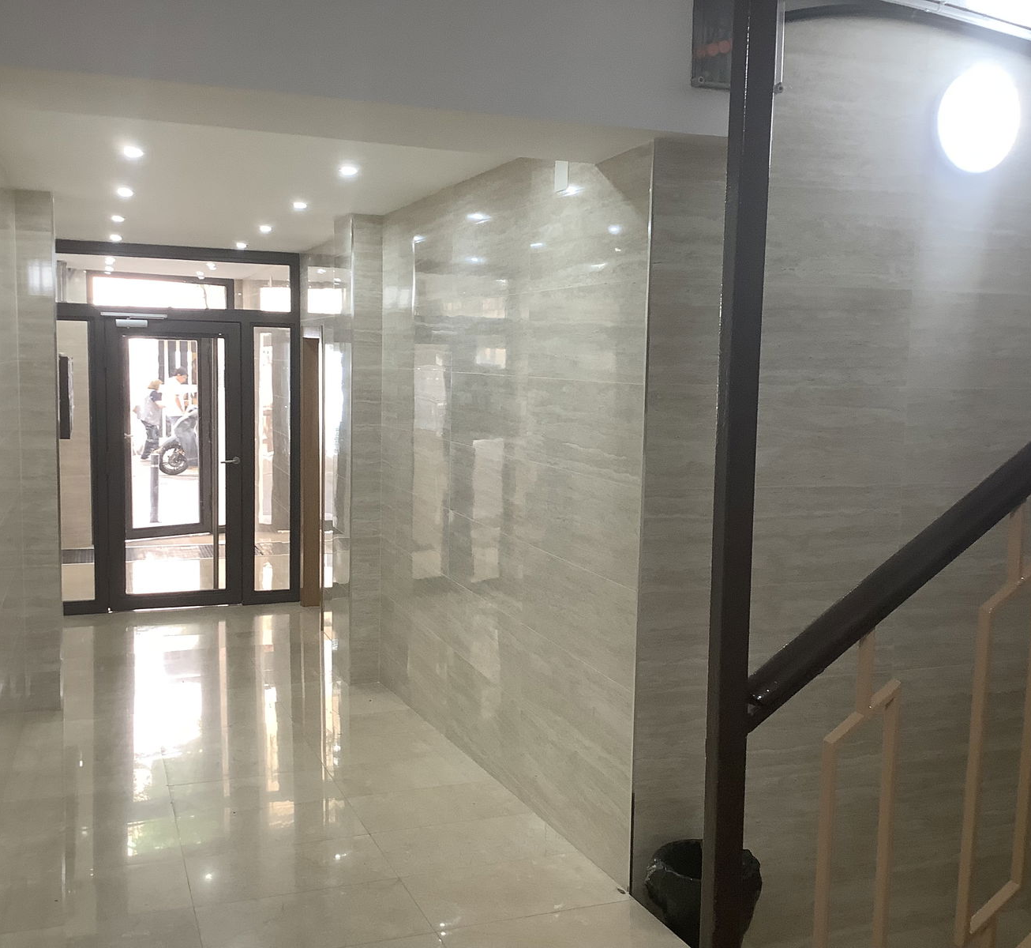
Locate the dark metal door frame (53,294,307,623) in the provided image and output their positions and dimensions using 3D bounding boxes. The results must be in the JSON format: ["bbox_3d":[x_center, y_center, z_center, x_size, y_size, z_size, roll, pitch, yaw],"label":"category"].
[{"bbox_3d":[-2.446,-0.107,8.231,1.741,2.189,0.110,-1,6,-21],"label":"dark metal door frame"}]

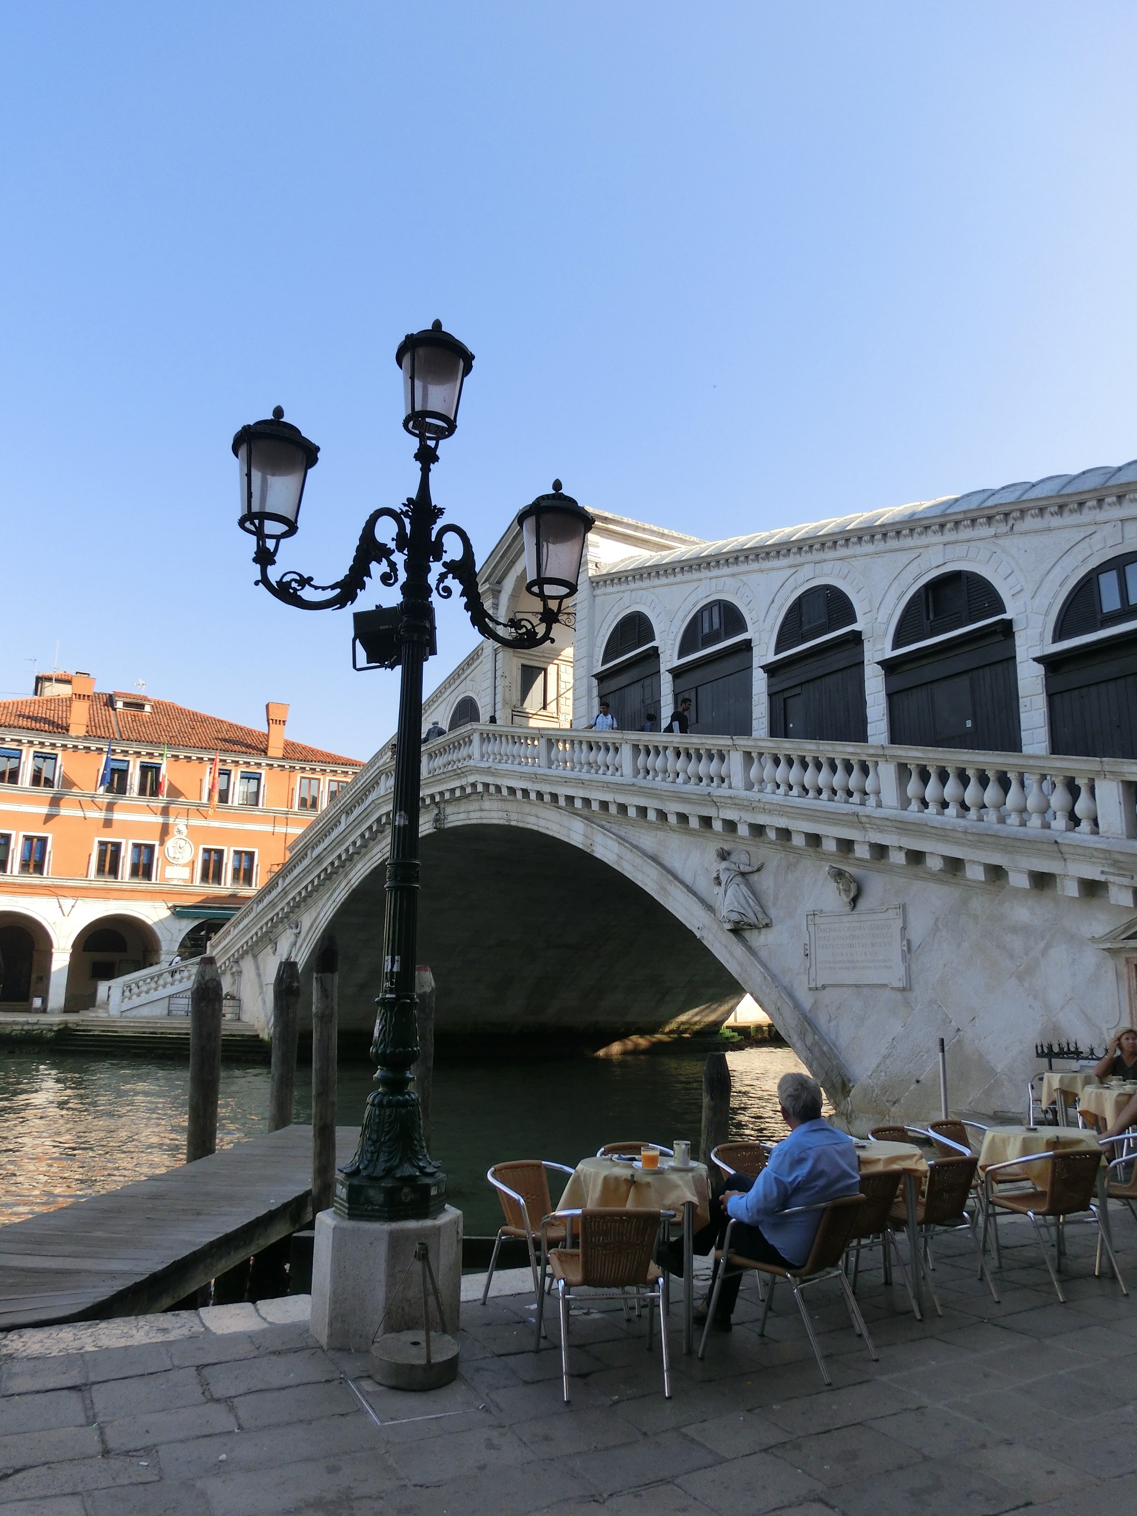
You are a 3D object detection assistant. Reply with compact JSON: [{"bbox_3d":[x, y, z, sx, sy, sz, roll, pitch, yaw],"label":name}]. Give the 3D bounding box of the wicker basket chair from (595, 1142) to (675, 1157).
[{"bbox_3d":[0.477,2.650,6.039,0.560,0.735,0.590,8,-15,-30],"label":"wicker basket chair"}]

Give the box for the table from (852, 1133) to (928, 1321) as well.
[{"bbox_3d":[1.616,2.549,5.795,0.740,0.760,0.740,5,-14,-17],"label":"table"}]

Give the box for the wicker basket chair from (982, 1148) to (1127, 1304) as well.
[{"bbox_3d":[2.695,2.539,5.830,0.560,0.745,0.580,5,-13,-22],"label":"wicker basket chair"}]

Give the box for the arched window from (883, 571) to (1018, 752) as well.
[{"bbox_3d":[7.407,-1.451,20.194,0.350,4.200,2.850,8,-14,-32],"label":"arched window"}]

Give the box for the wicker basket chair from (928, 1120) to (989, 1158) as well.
[{"bbox_3d":[2.853,2.965,7.317,0.560,0.735,0.590,8,-14,-29],"label":"wicker basket chair"}]

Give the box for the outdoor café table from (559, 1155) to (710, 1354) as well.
[{"bbox_3d":[0.335,2.461,5.282,0.730,0.760,0.730,2,-13,-5],"label":"outdoor café table"}]

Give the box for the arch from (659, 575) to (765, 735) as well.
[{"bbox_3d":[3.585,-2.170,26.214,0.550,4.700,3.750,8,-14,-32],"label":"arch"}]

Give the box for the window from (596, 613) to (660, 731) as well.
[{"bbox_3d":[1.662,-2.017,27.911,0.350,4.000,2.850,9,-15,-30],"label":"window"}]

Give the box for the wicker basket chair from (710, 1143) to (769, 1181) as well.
[{"bbox_3d":[1.165,2.615,6.006,0.560,0.730,0.590,9,-15,-31],"label":"wicker basket chair"}]

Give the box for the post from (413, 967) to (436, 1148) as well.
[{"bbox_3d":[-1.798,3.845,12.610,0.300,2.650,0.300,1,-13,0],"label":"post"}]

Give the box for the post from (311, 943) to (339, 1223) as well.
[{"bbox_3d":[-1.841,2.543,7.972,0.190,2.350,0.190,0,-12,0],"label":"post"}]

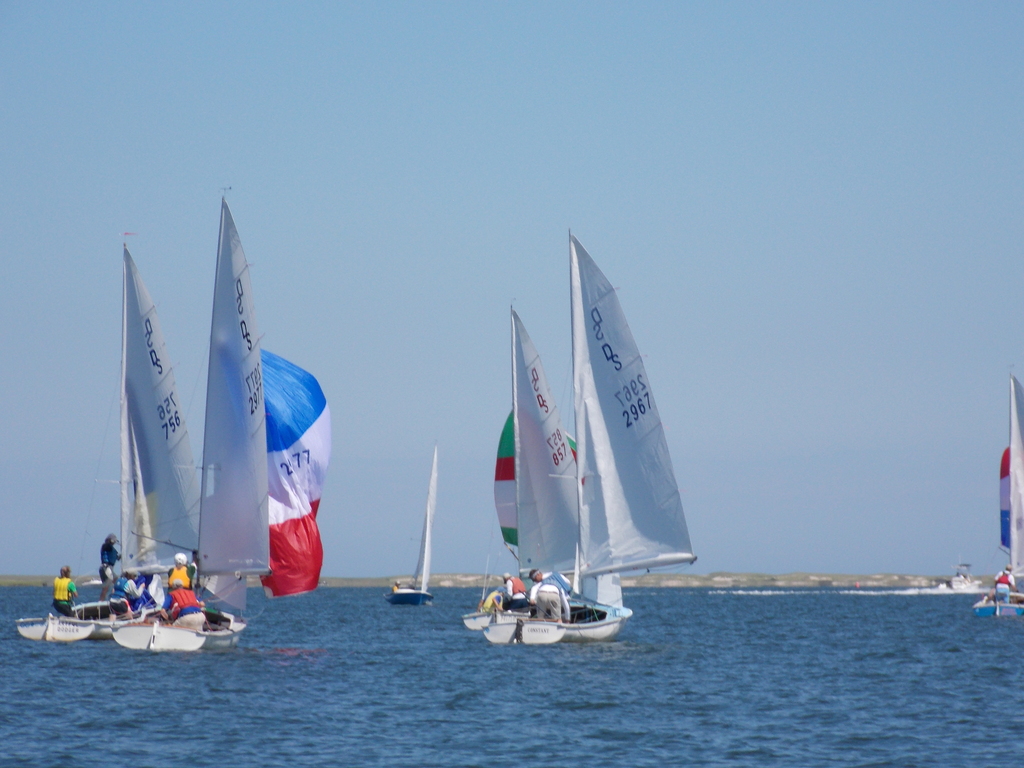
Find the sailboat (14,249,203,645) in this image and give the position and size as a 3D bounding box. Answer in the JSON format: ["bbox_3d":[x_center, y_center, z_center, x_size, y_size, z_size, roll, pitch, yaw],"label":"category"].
[{"bbox_3d":[-6.927,1.066,130.975,3.350,7.537,5.350,0,-2,20],"label":"sailboat"}]

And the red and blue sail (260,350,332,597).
[{"bbox_3d":[-3.918,1.418,116.655,1.800,4.250,1.300,-1,-2,35],"label":"red and blue sail"}]

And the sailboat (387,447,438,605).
[{"bbox_3d":[-4.262,6.632,327.106,1.950,7.581,5.250,7,-3,-15],"label":"sailboat"}]

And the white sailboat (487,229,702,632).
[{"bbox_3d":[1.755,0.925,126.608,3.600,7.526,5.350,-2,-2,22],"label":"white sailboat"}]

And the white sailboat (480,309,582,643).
[{"bbox_3d":[0.596,1.950,163.454,3.050,7.615,5.600,-1,-2,10],"label":"white sailboat"}]

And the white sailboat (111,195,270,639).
[{"bbox_3d":[-4.709,0.630,113.529,2.650,7.437,5.350,3,-1,9],"label":"white sailboat"}]

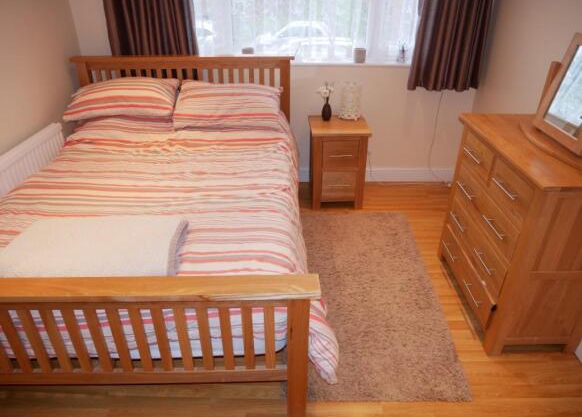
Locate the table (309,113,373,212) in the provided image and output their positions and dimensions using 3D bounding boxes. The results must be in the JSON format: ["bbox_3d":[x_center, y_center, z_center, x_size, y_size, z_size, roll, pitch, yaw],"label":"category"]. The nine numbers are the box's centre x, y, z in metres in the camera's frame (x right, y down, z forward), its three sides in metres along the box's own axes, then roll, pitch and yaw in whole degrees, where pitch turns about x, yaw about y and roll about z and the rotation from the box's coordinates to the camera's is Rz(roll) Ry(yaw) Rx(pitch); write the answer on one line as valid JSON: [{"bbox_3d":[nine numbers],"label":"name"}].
[{"bbox_3d":[0.355,-0.340,3.050,0.415,0.585,0.420,1,29,2],"label":"table"}]

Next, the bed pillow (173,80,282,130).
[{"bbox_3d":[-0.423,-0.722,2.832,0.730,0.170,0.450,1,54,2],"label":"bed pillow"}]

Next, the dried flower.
[{"bbox_3d":[0.255,-0.854,2.950,0.125,0.135,0.105,1,29,2],"label":"dried flower"}]

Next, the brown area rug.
[{"bbox_3d":[0.393,0.402,2.297,0.770,0.025,1.520,1,29,3],"label":"brown area rug"}]

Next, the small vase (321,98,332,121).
[{"bbox_3d":[0.265,-0.743,3.012,0.075,0.157,0.075,1,29,2],"label":"small vase"}]

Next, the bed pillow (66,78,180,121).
[{"bbox_3d":[-1.153,-0.747,2.823,0.720,0.170,0.450,1,51,2],"label":"bed pillow"}]

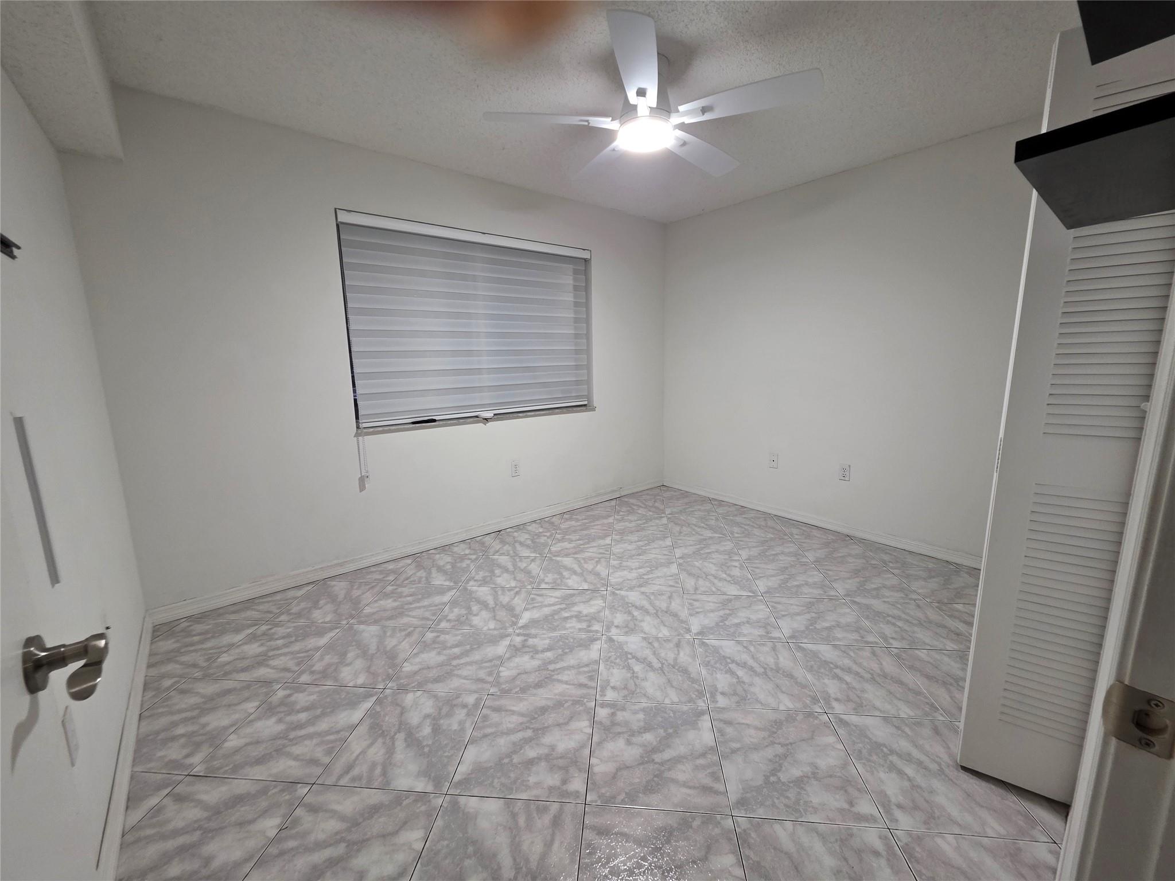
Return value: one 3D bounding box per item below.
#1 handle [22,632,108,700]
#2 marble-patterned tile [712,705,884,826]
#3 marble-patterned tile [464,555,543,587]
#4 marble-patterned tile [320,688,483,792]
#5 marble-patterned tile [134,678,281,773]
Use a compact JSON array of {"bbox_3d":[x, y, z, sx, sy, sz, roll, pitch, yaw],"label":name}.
[{"bbox_3d":[-0.581,0.256,0.494,0.066,0.067,0.136,-9,12,-38],"label":"handle"},{"bbox_3d":[0.623,1.004,1.384,0.406,0.020,0.404,0,10,5],"label":"marble-patterned tile"},{"bbox_3d":[-0.490,0.805,2.685,0.406,0.020,0.404,0,10,5],"label":"marble-patterned tile"},{"bbox_3d":[-0.599,1.001,1.497,0.410,0.010,0.398,0,10,5],"label":"marble-patterned tile"},{"bbox_3d":[-1.415,1.001,1.574,0.410,0.010,0.398,0,10,5],"label":"marble-patterned tile"}]

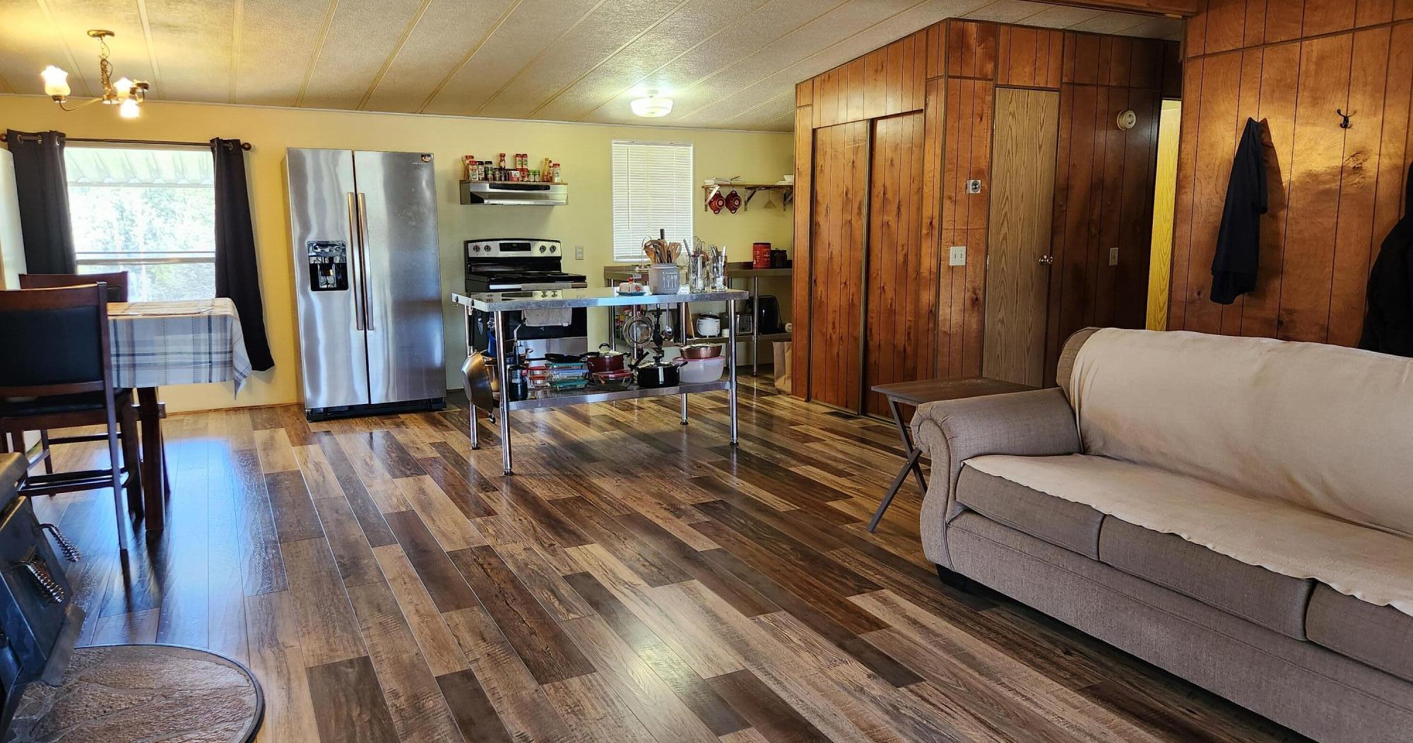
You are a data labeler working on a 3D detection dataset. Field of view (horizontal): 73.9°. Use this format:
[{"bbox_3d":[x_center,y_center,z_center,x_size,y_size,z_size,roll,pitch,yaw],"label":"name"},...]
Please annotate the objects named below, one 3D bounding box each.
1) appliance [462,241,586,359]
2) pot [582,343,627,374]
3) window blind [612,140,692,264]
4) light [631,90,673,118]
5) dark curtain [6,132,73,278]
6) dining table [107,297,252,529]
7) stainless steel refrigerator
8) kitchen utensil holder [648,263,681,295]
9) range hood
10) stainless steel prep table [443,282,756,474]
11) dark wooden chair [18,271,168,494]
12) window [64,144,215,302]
[{"bbox_3d":[-1.361,-0.396,7.047,0.760,1.180,0.680,-5,10,-27],"label":"appliance"},{"bbox_3d":[-0.599,-0.072,5.602,0.275,0.190,0.225,-5,11,-27],"label":"pot"},{"bbox_3d":[-0.456,-1.447,8.052,0.745,1.000,0.050,-5,11,-27],"label":"window blind"},{"bbox_3d":[-0.385,-1.897,6.664,0.305,0.180,0.305,0,9,0],"label":"light"},{"bbox_3d":[-4.268,-0.730,6.104,0.290,1.610,0.100,-5,11,-27],"label":"dark curtain"},{"bbox_3d":[-2.809,0.209,4.181,1.360,0.945,0.930,-4,10,-22],"label":"dining table"},{"bbox_3d":[-2.397,-0.620,6.578,0.908,1.775,0.770,-5,10,-27],"label":"stainless steel refrigerator"},{"bbox_3d":[-0.242,-0.531,5.398,0.152,0.176,0.152,-5,11,-27],"label":"kitchen utensil holder"},{"bbox_3d":[-1.492,-1.377,7.304,0.755,0.185,0.420,-5,11,-27],"label":"range hood"},{"bbox_3d":[-0.603,-0.005,5.494,1.520,0.900,0.770,-5,10,-27],"label":"stainless steel prep table"},{"bbox_3d":[-2.938,0.092,4.392,0.450,1.070,0.550,-5,10,-27],"label":"dark wooden chair"},{"bbox_3d":[-3.803,-0.952,6.389,0.980,1.130,0.080,-5,11,-27],"label":"window"}]

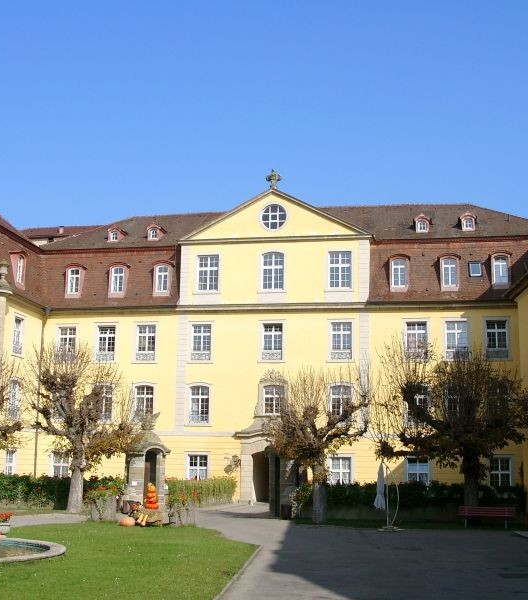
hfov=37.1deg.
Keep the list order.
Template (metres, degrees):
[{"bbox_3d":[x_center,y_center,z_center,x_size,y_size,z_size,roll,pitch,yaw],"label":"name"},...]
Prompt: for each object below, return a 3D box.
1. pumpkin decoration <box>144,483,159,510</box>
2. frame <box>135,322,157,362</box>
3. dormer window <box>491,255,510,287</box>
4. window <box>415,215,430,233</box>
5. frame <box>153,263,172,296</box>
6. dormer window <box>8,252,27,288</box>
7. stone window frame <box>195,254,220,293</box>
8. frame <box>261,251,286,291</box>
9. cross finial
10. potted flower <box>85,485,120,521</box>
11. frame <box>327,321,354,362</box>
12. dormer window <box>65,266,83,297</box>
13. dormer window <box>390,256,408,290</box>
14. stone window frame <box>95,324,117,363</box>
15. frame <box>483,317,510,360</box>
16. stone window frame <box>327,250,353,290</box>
[{"bbox_3d":[-3.980,6.952,27.800,0.495,0.991,0.495,3,-12,-7],"label":"pumpkin decoration"},{"bbox_3d":[-6.256,2.270,41.592,1.325,2.217,0.250,-1,-12,10],"label":"frame"},{"bbox_3d":[12.972,-1.505,43.100,1.070,1.926,0.850,-1,-12,11],"label":"dormer window"},{"bbox_3d":[9.577,-4.460,47.450,0.965,1.118,1.100,-1,-12,10],"label":"window"},{"bbox_3d":[-6.229,-1.245,48.568,1.249,2.242,0.600,-1,-12,10],"label":"frame"},{"bbox_3d":[-14.678,-1.680,46.565,0.700,2.046,1.149,-1,-12,10],"label":"dormer window"},{"bbox_3d":[-2.991,-1.370,41.766,1.422,2.131,0.250,-1,-12,10],"label":"stone window frame"},{"bbox_3d":[0.534,-1.621,46.641,1.441,2.617,0.350,-1,-12,10],"label":"frame"},{"bbox_3d":[0.667,-7.317,47.988,0.956,1.250,0.500,-1,-12,10],"label":"cross finial"},{"bbox_3d":[-5.985,7.641,29.769,1.120,1.280,1.020,-1,-12,10],"label":"potted flower"},{"bbox_3d":[4.304,2.322,44.086,1.373,2.379,0.250,-1,-12,10],"label":"frame"},{"bbox_3d":[-11.875,-1.085,49.658,1.116,2.192,0.750,-1,-12,10],"label":"dormer window"},{"bbox_3d":[7.641,-1.391,44.158,1.070,2.059,0.850,-1,-12,11],"label":"dormer window"},{"bbox_3d":[-9.379,2.561,46.638,1.379,2.367,0.250,-1,-12,10],"label":"stone window frame"},{"bbox_3d":[12.625,2.109,42.632,1.438,2.411,0.250,-1,-12,10],"label":"frame"},{"bbox_3d":[3.899,-1.484,40.536,1.338,2.175,0.250,-1,-12,10],"label":"stone window frame"}]

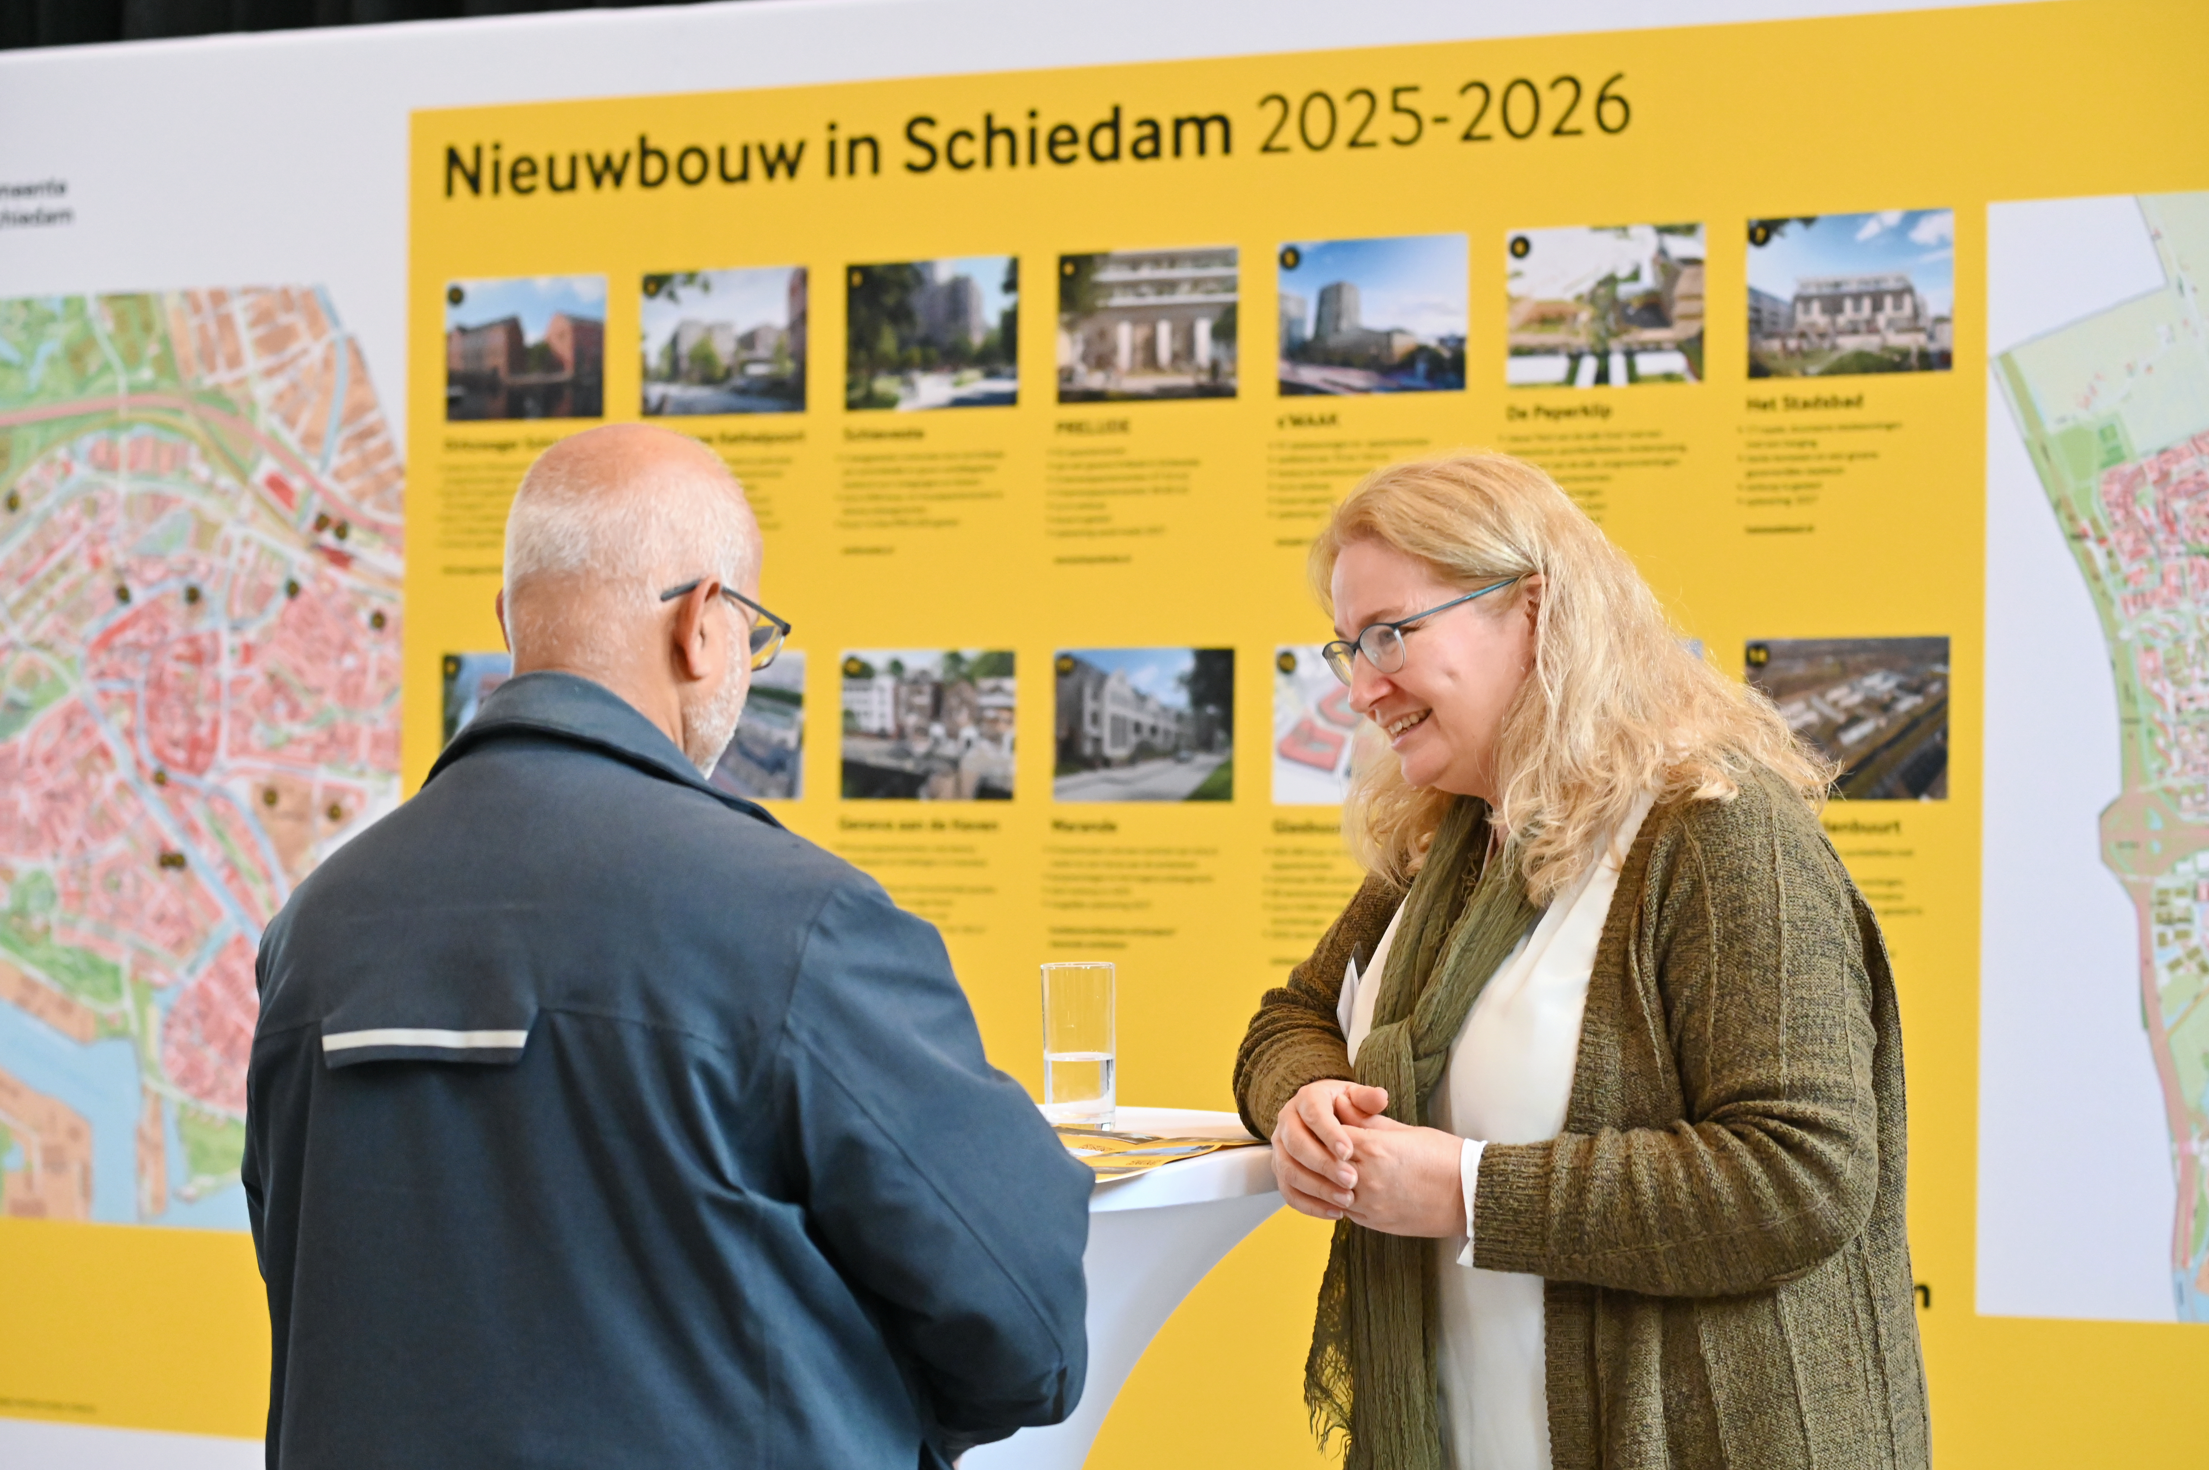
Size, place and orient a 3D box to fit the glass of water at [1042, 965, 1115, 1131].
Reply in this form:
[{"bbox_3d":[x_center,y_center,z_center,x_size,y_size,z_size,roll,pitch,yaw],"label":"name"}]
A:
[{"bbox_3d":[-0.020,0.240,4.480,0.058,0.125,0.058,-1,2,0],"label":"glass of water"}]

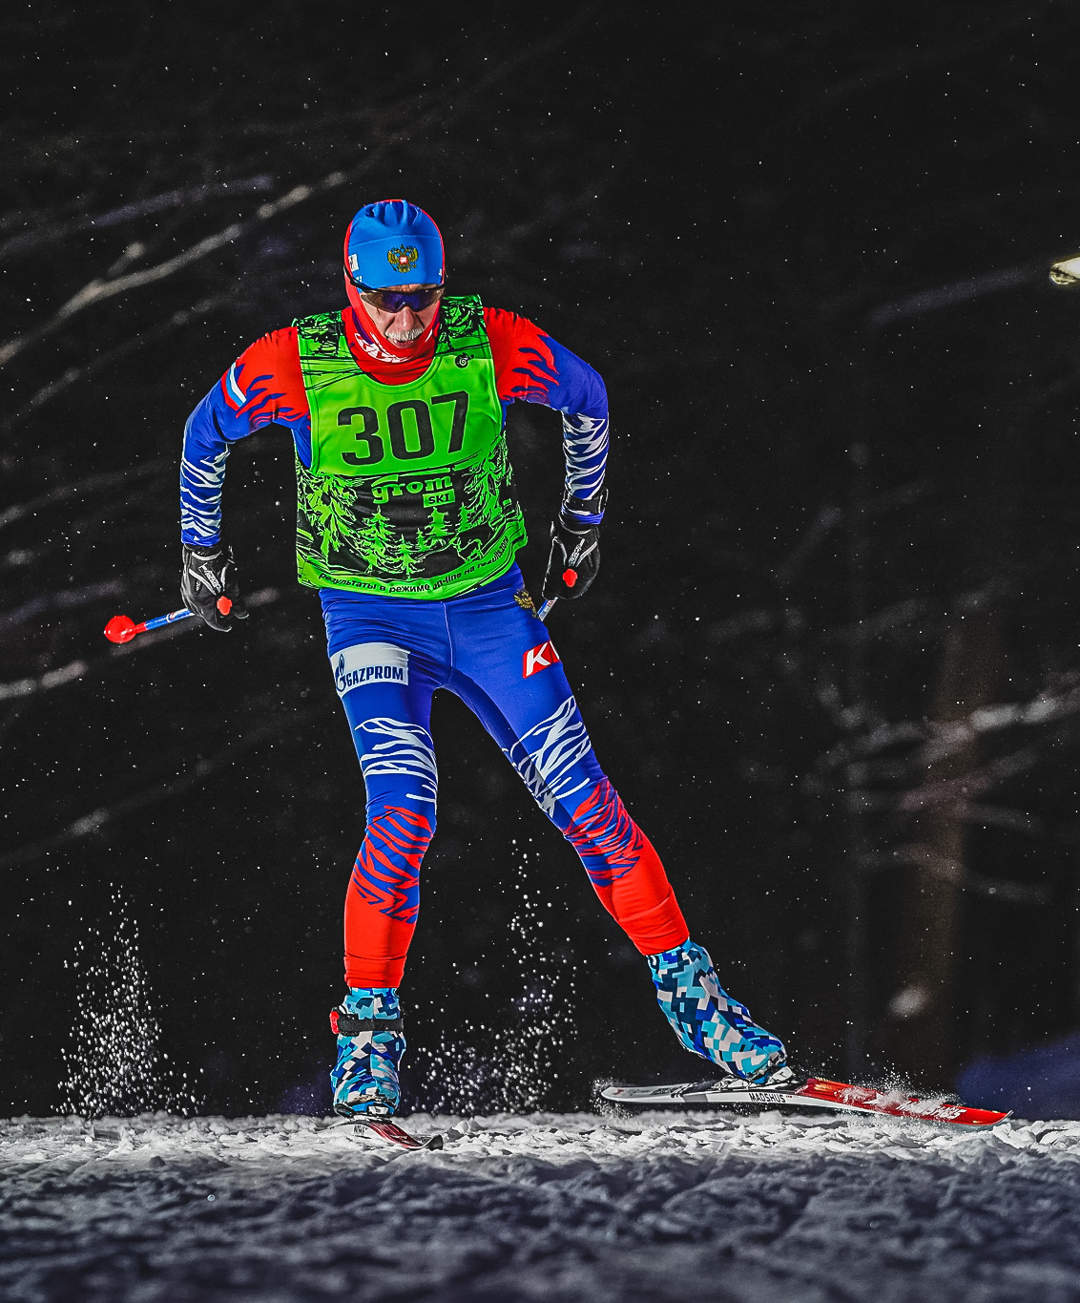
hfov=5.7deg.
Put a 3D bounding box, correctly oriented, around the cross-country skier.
[{"bbox_3d":[-0.095,0.012,18.900,1.070,1.600,0.830,1,0,-6],"label":"cross-country skier"}]

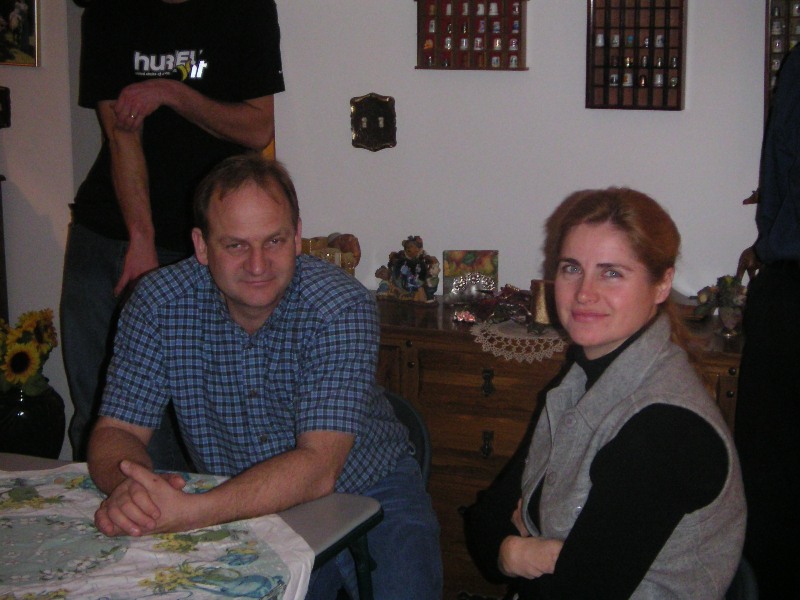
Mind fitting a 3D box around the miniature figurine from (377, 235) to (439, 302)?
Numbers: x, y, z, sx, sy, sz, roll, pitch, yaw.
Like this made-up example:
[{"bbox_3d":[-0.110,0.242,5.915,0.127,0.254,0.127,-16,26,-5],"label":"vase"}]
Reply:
[{"bbox_3d":[0.022,-0.078,3.730,0.138,0.157,0.100,4,11,21],"label":"miniature figurine"}]

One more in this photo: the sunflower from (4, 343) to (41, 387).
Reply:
[{"bbox_3d":[-0.998,0.170,3.900,0.100,0.113,0.045,0,11,0],"label":"sunflower"}]

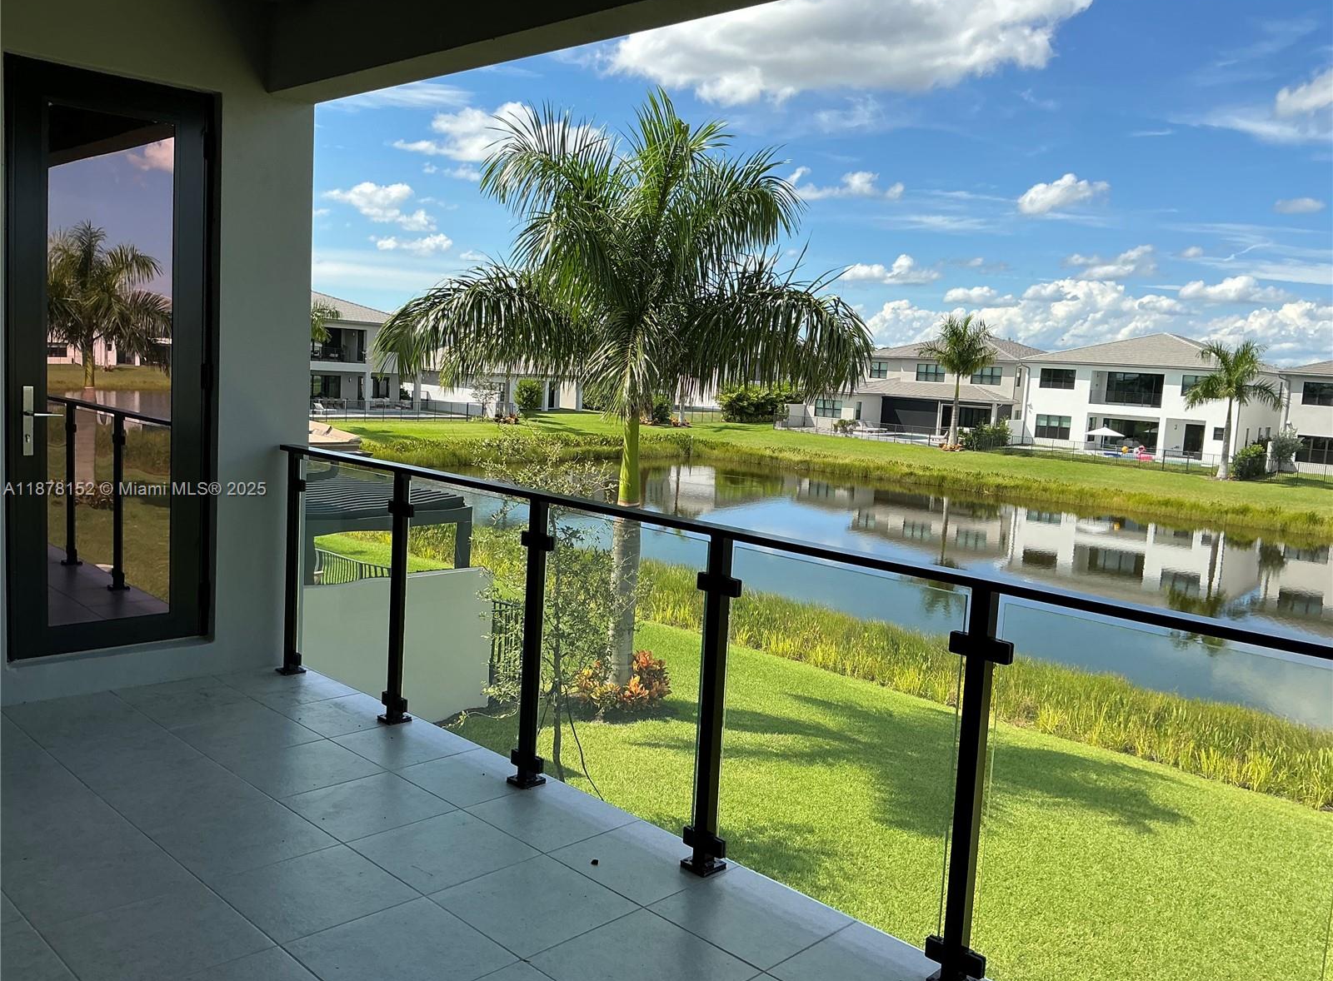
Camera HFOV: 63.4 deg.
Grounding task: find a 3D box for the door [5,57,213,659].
[{"bbox_3d":[-2.428,-0.533,4.725,0.811,2.493,0.080,-3,9,-42],"label":"door"}]

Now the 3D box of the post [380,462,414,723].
[{"bbox_3d":[-1.127,0.450,4.541,0.100,1.071,0.100,9,9,43],"label":"post"}]

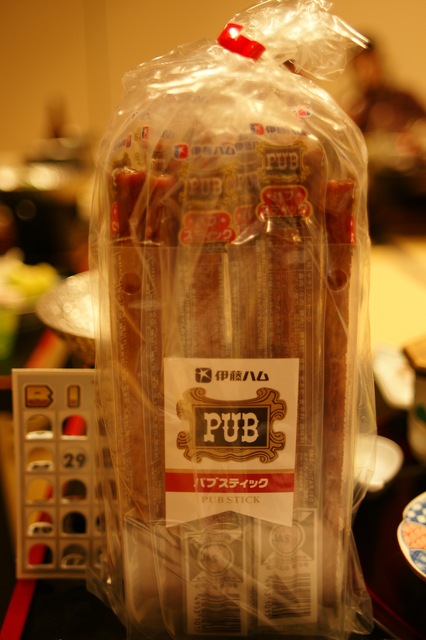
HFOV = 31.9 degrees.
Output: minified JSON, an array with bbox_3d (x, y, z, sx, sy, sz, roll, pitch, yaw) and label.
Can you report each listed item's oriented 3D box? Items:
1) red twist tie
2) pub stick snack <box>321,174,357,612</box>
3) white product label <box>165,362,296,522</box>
[{"bbox_3d":[0.013,-0.122,0.328,0.020,0.009,0.011,34,9,0],"label":"red twist tie"},{"bbox_3d":[0.055,0.038,0.329,0.013,0.197,0.013,-1,12,0],"label":"pub stick snack"},{"bbox_3d":[0.008,0.052,0.322,0.057,0.078,0.001,0,13,0],"label":"white product label"}]

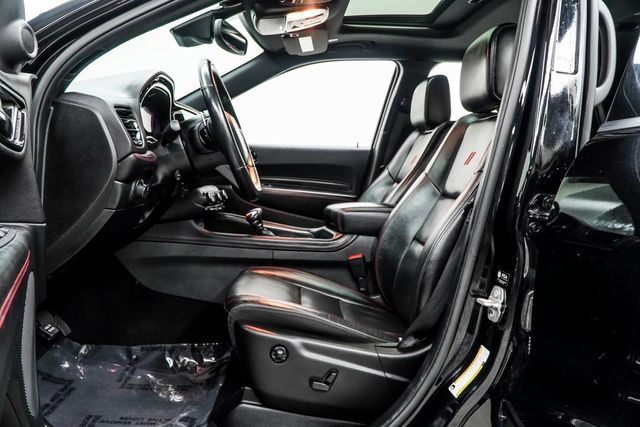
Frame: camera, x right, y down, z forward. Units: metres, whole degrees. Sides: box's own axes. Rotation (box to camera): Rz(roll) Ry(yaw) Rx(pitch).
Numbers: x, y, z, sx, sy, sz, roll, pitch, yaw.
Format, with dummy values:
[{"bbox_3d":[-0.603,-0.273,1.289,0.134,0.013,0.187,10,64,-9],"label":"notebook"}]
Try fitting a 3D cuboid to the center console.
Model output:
[{"bbox_3d":[-0.134,0.131,1.718,1.020,0.380,0.290,1,5,-1],"label":"center console"}]

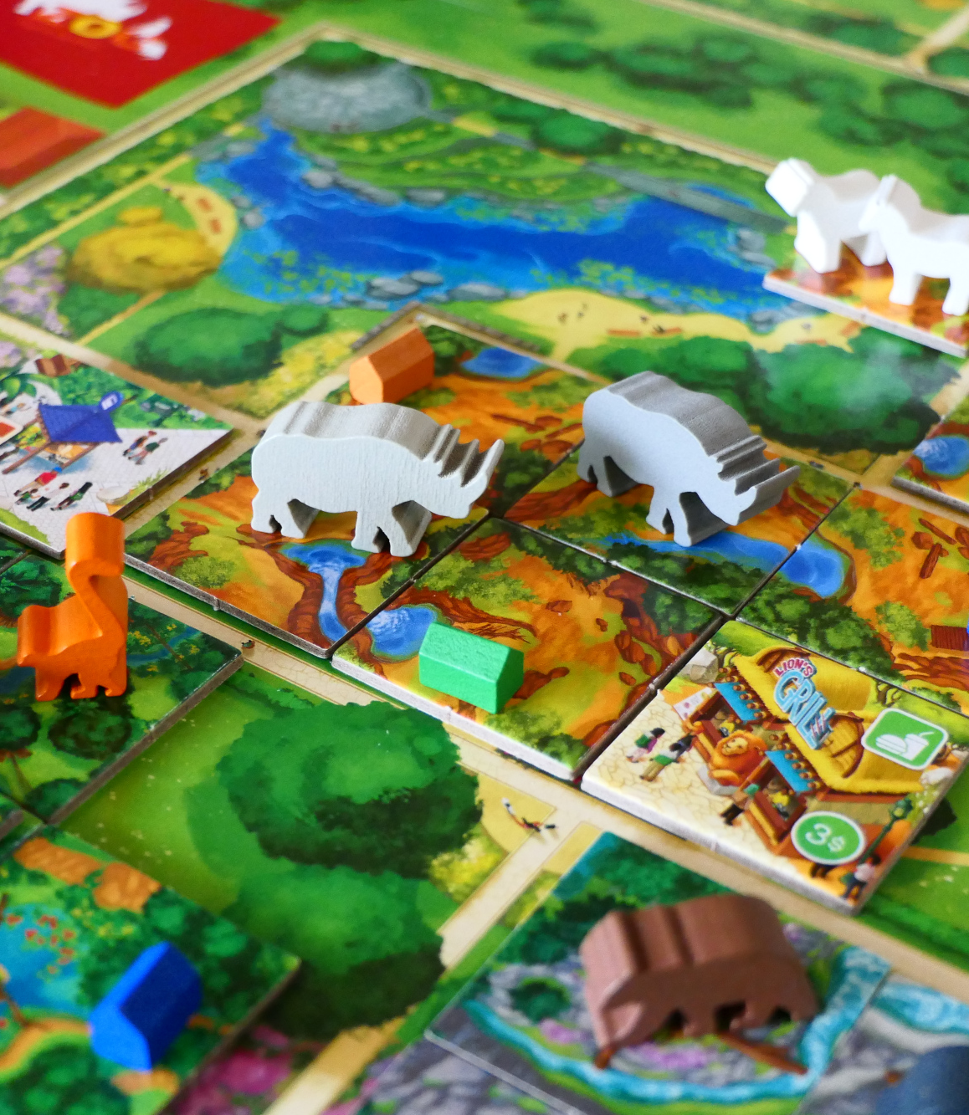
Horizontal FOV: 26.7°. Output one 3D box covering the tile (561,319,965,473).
[{"bbox_3d":[0.054,-0.031,0.371,0.046,0.002,0.042,23,42,26],"label":"tile"}]

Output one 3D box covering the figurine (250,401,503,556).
[{"bbox_3d":[-0.016,-0.012,0.303,0.037,0.021,0.009,11,39,11],"label":"figurine"}]

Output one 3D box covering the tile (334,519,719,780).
[{"bbox_3d":[0.007,0.013,0.308,0.042,0.002,0.042,23,42,25],"label":"tile"}]

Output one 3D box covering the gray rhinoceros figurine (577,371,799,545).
[{"bbox_3d":[0.030,-0.014,0.308,0.009,0.020,0.037,-26,46,-31],"label":"gray rhinoceros figurine"}]

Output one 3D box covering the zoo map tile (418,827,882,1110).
[{"bbox_3d":[0.022,0.055,0.252,0.042,0.002,0.042,23,42,25],"label":"zoo map tile"}]

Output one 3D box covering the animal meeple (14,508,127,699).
[{"bbox_3d":[-0.058,0.007,0.289,0.016,0.025,0.010,-3,37,-8],"label":"animal meeple"}]

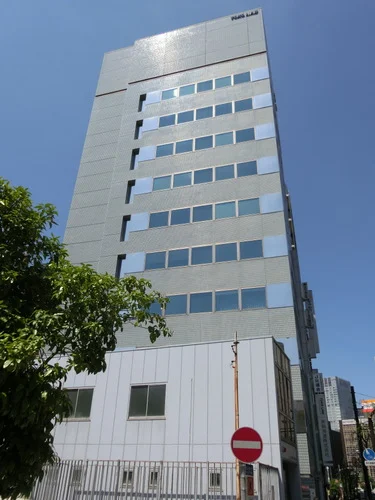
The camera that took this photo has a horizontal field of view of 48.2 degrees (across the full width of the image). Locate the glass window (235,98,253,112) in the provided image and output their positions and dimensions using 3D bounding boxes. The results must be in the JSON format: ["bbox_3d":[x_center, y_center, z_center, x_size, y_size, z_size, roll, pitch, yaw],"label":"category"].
[{"bbox_3d":[4.660,-12.065,34.851,1.517,1.351,0.100,-7,-32,15],"label":"glass window"}]

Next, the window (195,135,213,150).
[{"bbox_3d":[1.365,-8.850,34.607,1.494,1.368,0.100,-7,-33,14],"label":"window"}]

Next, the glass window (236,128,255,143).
[{"bbox_3d":[4.367,-8.672,31.719,1.382,1.275,0.150,-7,-32,15],"label":"glass window"}]

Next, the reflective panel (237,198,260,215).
[{"bbox_3d":[4.141,-2.897,28.250,1.382,1.275,0.150,-7,-32,15],"label":"reflective panel"}]

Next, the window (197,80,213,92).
[{"bbox_3d":[1.511,-14.084,35.992,1.382,1.275,0.150,-7,-32,15],"label":"window"}]

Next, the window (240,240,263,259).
[{"bbox_3d":[3.946,-0.046,25.935,1.415,1.293,0.100,-7,-32,15],"label":"window"}]

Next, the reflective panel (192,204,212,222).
[{"bbox_3d":[1.060,-2.535,29.055,1.382,1.275,0.150,-7,-32,15],"label":"reflective panel"}]

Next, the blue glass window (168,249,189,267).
[{"bbox_3d":[-0.557,0.548,27.871,1.430,1.291,0.120,-7,-32,15],"label":"blue glass window"}]

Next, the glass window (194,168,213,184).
[{"bbox_3d":[1.244,-5.781,32.728,1.494,1.368,0.100,-7,-33,14],"label":"glass window"}]

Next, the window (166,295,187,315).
[{"bbox_3d":[-0.673,3.429,26.121,1.430,1.291,0.120,-7,-32,15],"label":"window"}]

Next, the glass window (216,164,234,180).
[{"bbox_3d":[2.714,-5.603,30.387,1.382,1.275,0.150,-7,-32,15],"label":"glass window"}]

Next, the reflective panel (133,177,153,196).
[{"bbox_3d":[-3.507,-5.092,33.366,1.505,1.505,0.100,-7,-32,15],"label":"reflective panel"}]

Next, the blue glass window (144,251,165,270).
[{"bbox_3d":[-2.133,0.716,28.124,1.382,1.275,0.150,-7,-32,15],"label":"blue glass window"}]

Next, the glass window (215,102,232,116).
[{"bbox_3d":[2.870,-11.147,33.168,1.415,1.293,0.100,-7,-32,15],"label":"glass window"}]

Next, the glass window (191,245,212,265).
[{"bbox_3d":[0.948,0.353,27.320,1.382,1.275,0.150,-7,-32,15],"label":"glass window"}]

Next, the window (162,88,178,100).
[{"bbox_3d":[-1.545,-13.785,37.104,1.448,1.291,0.120,-7,-32,15],"label":"window"}]

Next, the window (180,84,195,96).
[{"bbox_3d":[-0.036,-13.601,35.674,1.415,1.293,0.100,-7,-32,15],"label":"window"}]

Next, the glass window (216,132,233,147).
[{"bbox_3d":[2.762,-8.326,31.460,1.415,1.293,0.100,-7,-32,15],"label":"glass window"}]

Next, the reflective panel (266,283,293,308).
[{"bbox_3d":[5.414,2.679,24.537,1.462,1.528,0.120,-7,-32,15],"label":"reflective panel"}]

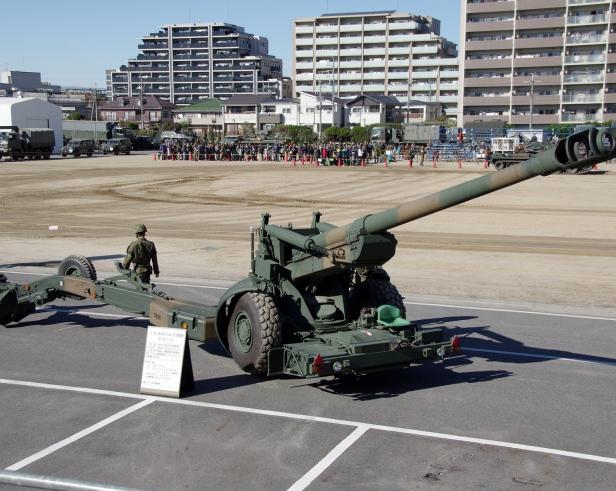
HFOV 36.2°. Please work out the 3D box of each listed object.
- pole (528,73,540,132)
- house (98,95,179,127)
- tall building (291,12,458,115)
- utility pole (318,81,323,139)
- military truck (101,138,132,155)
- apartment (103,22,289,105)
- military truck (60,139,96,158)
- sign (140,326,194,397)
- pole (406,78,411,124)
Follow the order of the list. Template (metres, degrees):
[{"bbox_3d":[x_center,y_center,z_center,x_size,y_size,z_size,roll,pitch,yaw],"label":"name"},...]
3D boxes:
[{"bbox_3d":[27.647,-16.412,115.833,1.600,9.900,0.400,2,8,10],"label":"pole"},{"bbox_3d":[-30.028,-22.316,166.524,12.000,7.500,7.800,3,8,18],"label":"house"},{"bbox_3d":[18.603,-42.470,235.294,42.717,29.700,14.000,3,8,18],"label":"tall building"},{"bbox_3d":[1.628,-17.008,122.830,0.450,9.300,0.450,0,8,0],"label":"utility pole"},{"bbox_3d":[-22.166,-11.725,109.423,1.770,1.970,4.140,3,8,19],"label":"military truck"},{"bbox_3d":[-27.410,-44.779,255.851,48.000,29.300,16.000,3,8,20],"label":"apartment"},{"bbox_3d":[-24.518,-10.536,100.503,1.770,1.970,4.140,3,8,19],"label":"military truck"},{"bbox_3d":[-2.066,1.698,13.790,0.630,0.950,0.470,3,8,19],"label":"sign"},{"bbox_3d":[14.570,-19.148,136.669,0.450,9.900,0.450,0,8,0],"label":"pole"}]

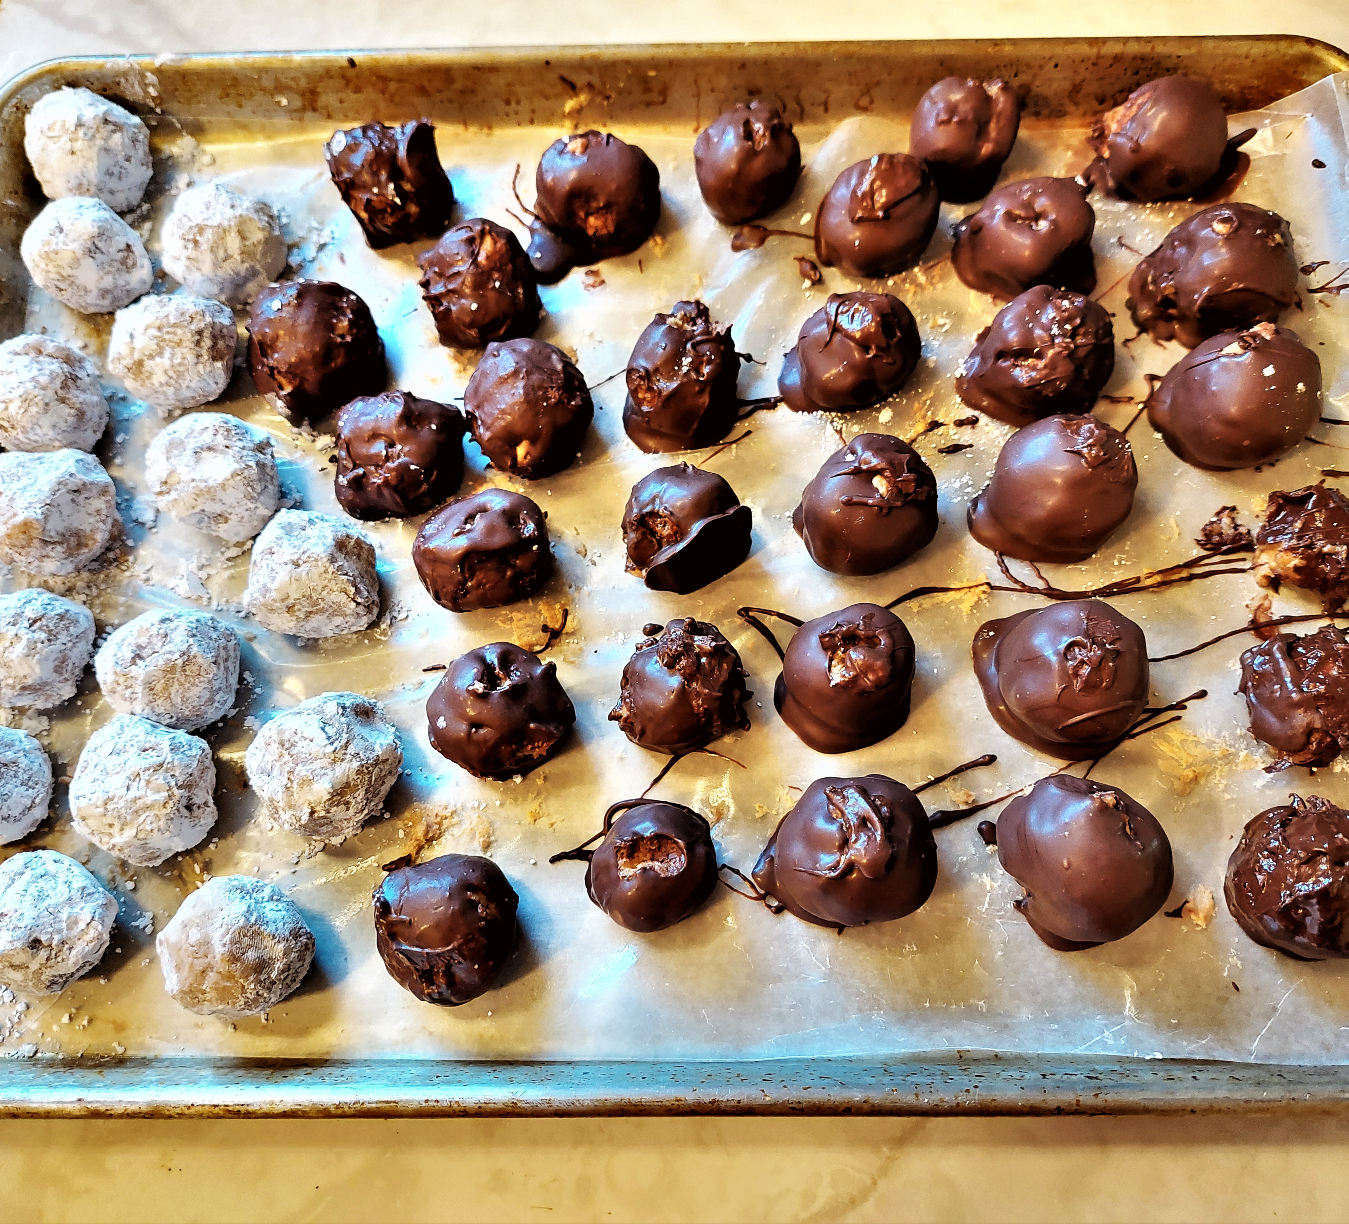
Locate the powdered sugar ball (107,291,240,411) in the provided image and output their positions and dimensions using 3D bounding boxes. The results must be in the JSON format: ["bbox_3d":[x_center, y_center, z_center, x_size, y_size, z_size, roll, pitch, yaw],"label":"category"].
[{"bbox_3d":[-0.151,-0.078,0.342,0.037,0.033,0.035,0,72,1],"label":"powdered sugar ball"}]

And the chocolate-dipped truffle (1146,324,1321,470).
[{"bbox_3d":[0.165,-0.064,0.336,0.048,0.039,0.044,-1,72,1],"label":"chocolate-dipped truffle"}]

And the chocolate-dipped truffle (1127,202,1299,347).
[{"bbox_3d":[0.161,-0.100,0.339,0.047,0.041,0.044,-1,72,1],"label":"chocolate-dipped truffle"}]

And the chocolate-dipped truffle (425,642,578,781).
[{"bbox_3d":[-0.047,0.027,0.309,0.040,0.033,0.038,0,70,1],"label":"chocolate-dipped truffle"}]

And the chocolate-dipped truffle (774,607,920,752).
[{"bbox_3d":[0.046,0.018,0.306,0.038,0.035,0.041,-1,72,1],"label":"chocolate-dipped truffle"}]

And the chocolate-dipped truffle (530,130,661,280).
[{"bbox_3d":[-0.025,-0.126,0.352,0.041,0.039,0.045,-1,72,1],"label":"chocolate-dipped truffle"}]

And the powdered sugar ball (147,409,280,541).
[{"bbox_3d":[-0.137,-0.040,0.336,0.037,0.034,0.039,0,72,1],"label":"powdered sugar ball"}]

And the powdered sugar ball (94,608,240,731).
[{"bbox_3d":[-0.140,0.016,0.312,0.037,0.032,0.035,0,72,1],"label":"powdered sugar ball"}]

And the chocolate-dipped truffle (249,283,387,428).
[{"bbox_3d":[-0.107,-0.077,0.338,0.040,0.037,0.043,-1,72,1],"label":"chocolate-dipped truffle"}]

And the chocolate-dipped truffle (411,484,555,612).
[{"bbox_3d":[-0.056,-0.018,0.328,0.040,0.034,0.036,-1,72,1],"label":"chocolate-dipped truffle"}]

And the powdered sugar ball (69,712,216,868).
[{"bbox_3d":[-0.144,0.048,0.307,0.036,0.035,0.041,-1,72,1],"label":"powdered sugar ball"}]

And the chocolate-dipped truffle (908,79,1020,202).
[{"bbox_3d":[0.093,-0.152,0.365,0.036,0.036,0.037,-1,72,1],"label":"chocolate-dipped truffle"}]

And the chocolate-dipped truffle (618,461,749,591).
[{"bbox_3d":[0.003,-0.024,0.326,0.038,0.033,0.039,0,70,1],"label":"chocolate-dipped truffle"}]

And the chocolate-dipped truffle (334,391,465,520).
[{"bbox_3d":[-0.080,-0.046,0.330,0.037,0.034,0.038,-1,72,1],"label":"chocolate-dipped truffle"}]

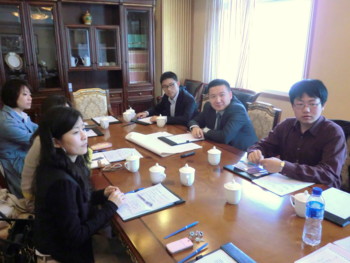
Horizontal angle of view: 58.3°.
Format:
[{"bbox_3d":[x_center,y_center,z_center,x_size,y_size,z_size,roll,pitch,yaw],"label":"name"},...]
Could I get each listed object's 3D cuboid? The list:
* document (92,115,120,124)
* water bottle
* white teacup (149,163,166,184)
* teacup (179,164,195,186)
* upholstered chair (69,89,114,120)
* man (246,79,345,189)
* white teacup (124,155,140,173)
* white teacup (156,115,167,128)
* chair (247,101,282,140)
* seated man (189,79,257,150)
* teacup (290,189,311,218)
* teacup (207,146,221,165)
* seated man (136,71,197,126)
[{"bbox_3d":[-0.716,-0.123,3.255,0.220,0.012,0.300,-8,17,-26],"label":"document"},{"bbox_3d":[0.521,0.315,1.169,0.065,0.219,0.065,0,16,0],"label":"water bottle"},{"bbox_3d":[-0.086,0.221,1.671,0.086,0.113,0.101,-15,22,-43],"label":"white teacup"},{"bbox_3d":[0.066,0.237,1.705,0.087,0.120,0.105,0,15,0],"label":"teacup"},{"bbox_3d":[-0.892,0.034,3.661,0.580,1.000,0.620,-7,16,-24],"label":"upholstered chair"},{"bbox_3d":[0.720,0.347,1.870,0.720,1.290,0.540,-12,20,-36],"label":"man"},{"bbox_3d":[-0.249,0.175,1.823,0.101,0.113,0.086,-6,17,-20],"label":"white teacup"},{"bbox_3d":[-0.126,-0.103,2.972,0.105,0.120,0.088,0,15,0],"label":"white teacup"},{"bbox_3d":[0.498,0.276,2.610,0.560,1.000,0.600,16,22,42],"label":"chair"},{"bbox_3d":[0.414,0.207,2.588,0.760,1.220,0.580,-12,19,-38],"label":"seated man"},{"bbox_3d":[0.548,0.312,1.371,0.101,0.113,0.086,4,17,11],"label":"teacup"},{"bbox_3d":[0.244,0.146,1.934,0.086,0.113,0.101,2,16,5],"label":"teacup"},{"bbox_3d":[-0.025,0.048,3.163,0.760,1.230,0.580,-13,20,-40],"label":"seated man"}]

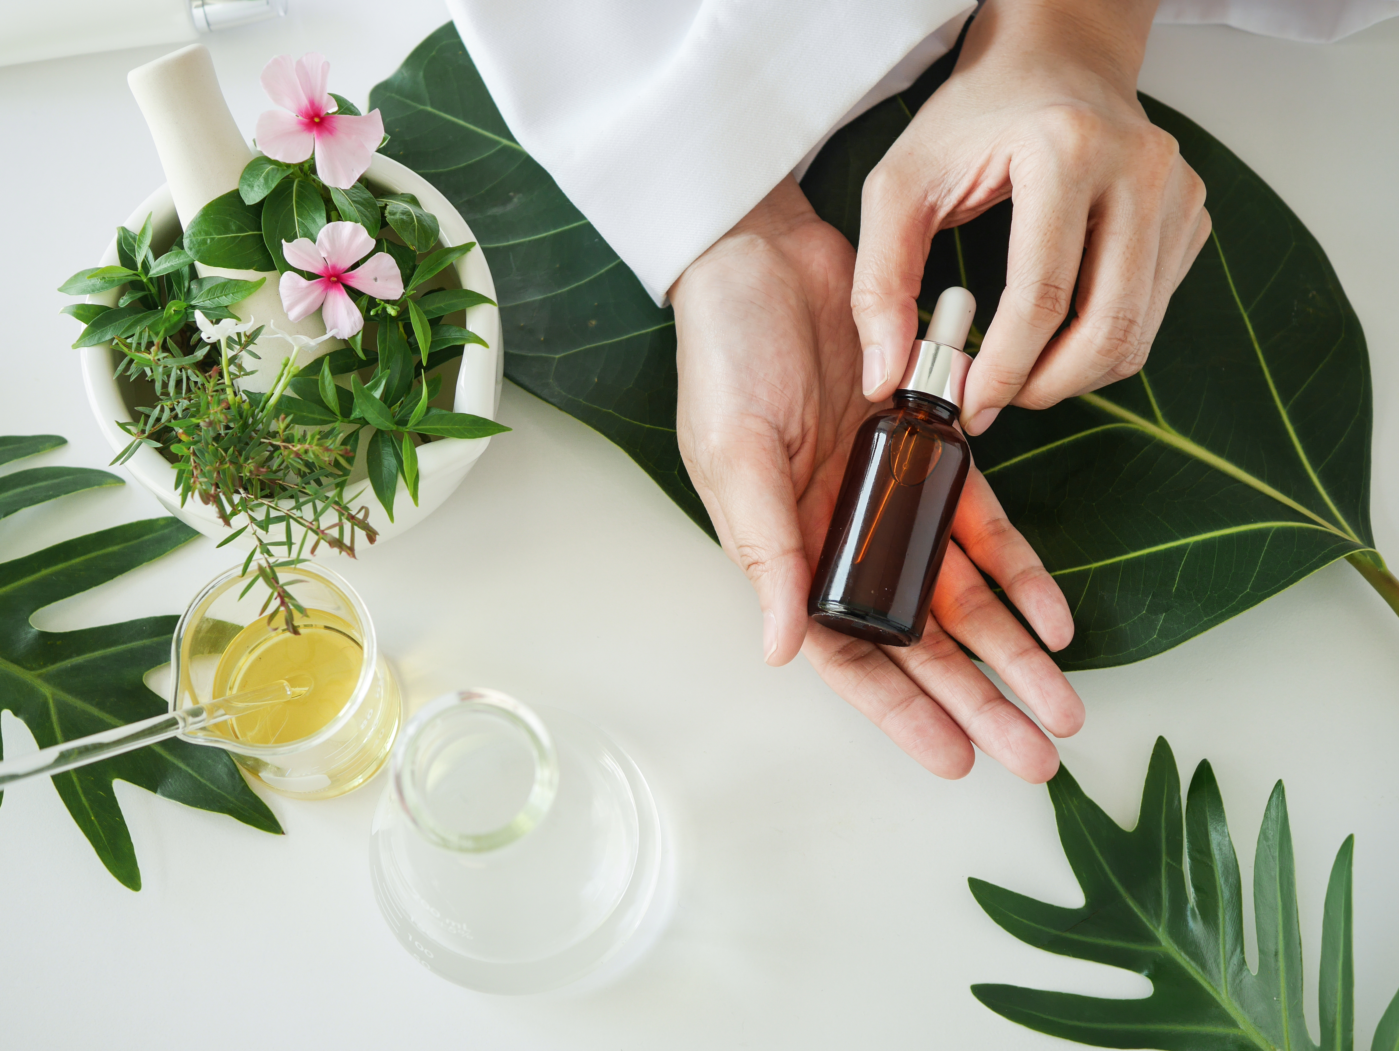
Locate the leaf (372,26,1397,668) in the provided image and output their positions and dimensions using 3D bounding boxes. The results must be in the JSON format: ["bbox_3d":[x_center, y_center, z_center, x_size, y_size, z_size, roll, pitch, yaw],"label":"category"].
[{"bbox_3d":[0.066,-0.070,0.737,0.360,0.020,0.190,26,76,7],"label":"leaf"}]

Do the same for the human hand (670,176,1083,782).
[{"bbox_3d":[0.043,-0.007,0.697,0.085,0.055,0.190,-24,76,-6],"label":"human hand"}]

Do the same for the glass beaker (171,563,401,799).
[{"bbox_3d":[-0.114,0.047,0.676,0.059,0.073,0.053,-39,78,-10],"label":"glass beaker"}]

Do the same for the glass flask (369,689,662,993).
[{"bbox_3d":[-0.053,0.076,0.636,0.084,0.138,0.084,0,74,0],"label":"glass flask"}]

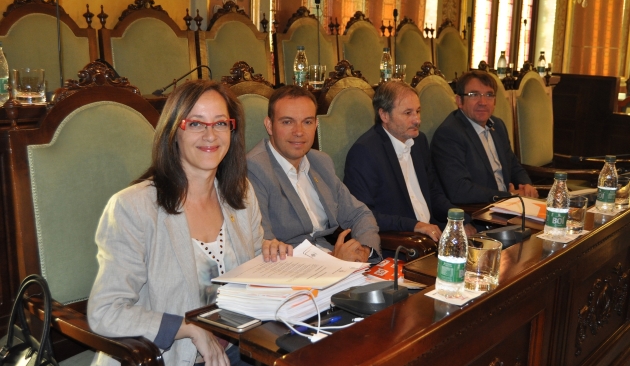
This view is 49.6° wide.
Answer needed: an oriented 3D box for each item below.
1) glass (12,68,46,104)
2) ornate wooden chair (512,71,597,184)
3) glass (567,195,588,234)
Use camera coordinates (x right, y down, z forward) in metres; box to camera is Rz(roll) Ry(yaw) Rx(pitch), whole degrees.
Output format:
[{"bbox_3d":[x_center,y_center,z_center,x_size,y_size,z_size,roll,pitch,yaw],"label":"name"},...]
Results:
[{"bbox_3d":[-0.804,-0.270,1.920,0.087,0.091,0.087,10,14,42],"label":"glass"},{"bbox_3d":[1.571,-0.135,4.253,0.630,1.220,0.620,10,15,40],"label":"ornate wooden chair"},{"bbox_3d":[0.708,0.091,1.879,0.087,0.091,0.087,10,14,42],"label":"glass"}]

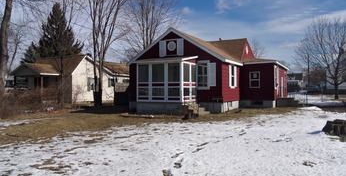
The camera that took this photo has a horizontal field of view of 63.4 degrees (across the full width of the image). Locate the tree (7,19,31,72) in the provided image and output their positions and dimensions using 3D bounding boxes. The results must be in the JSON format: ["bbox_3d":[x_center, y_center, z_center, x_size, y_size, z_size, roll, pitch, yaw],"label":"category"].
[{"bbox_3d":[-22.000,-4.300,40.000,4.000,11.800,4.000,0,0,0],"label":"tree"}]

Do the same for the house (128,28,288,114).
[{"bbox_3d":[3.600,-1.250,23.600,10.100,5.700,15.600,0,0,27],"label":"house"}]

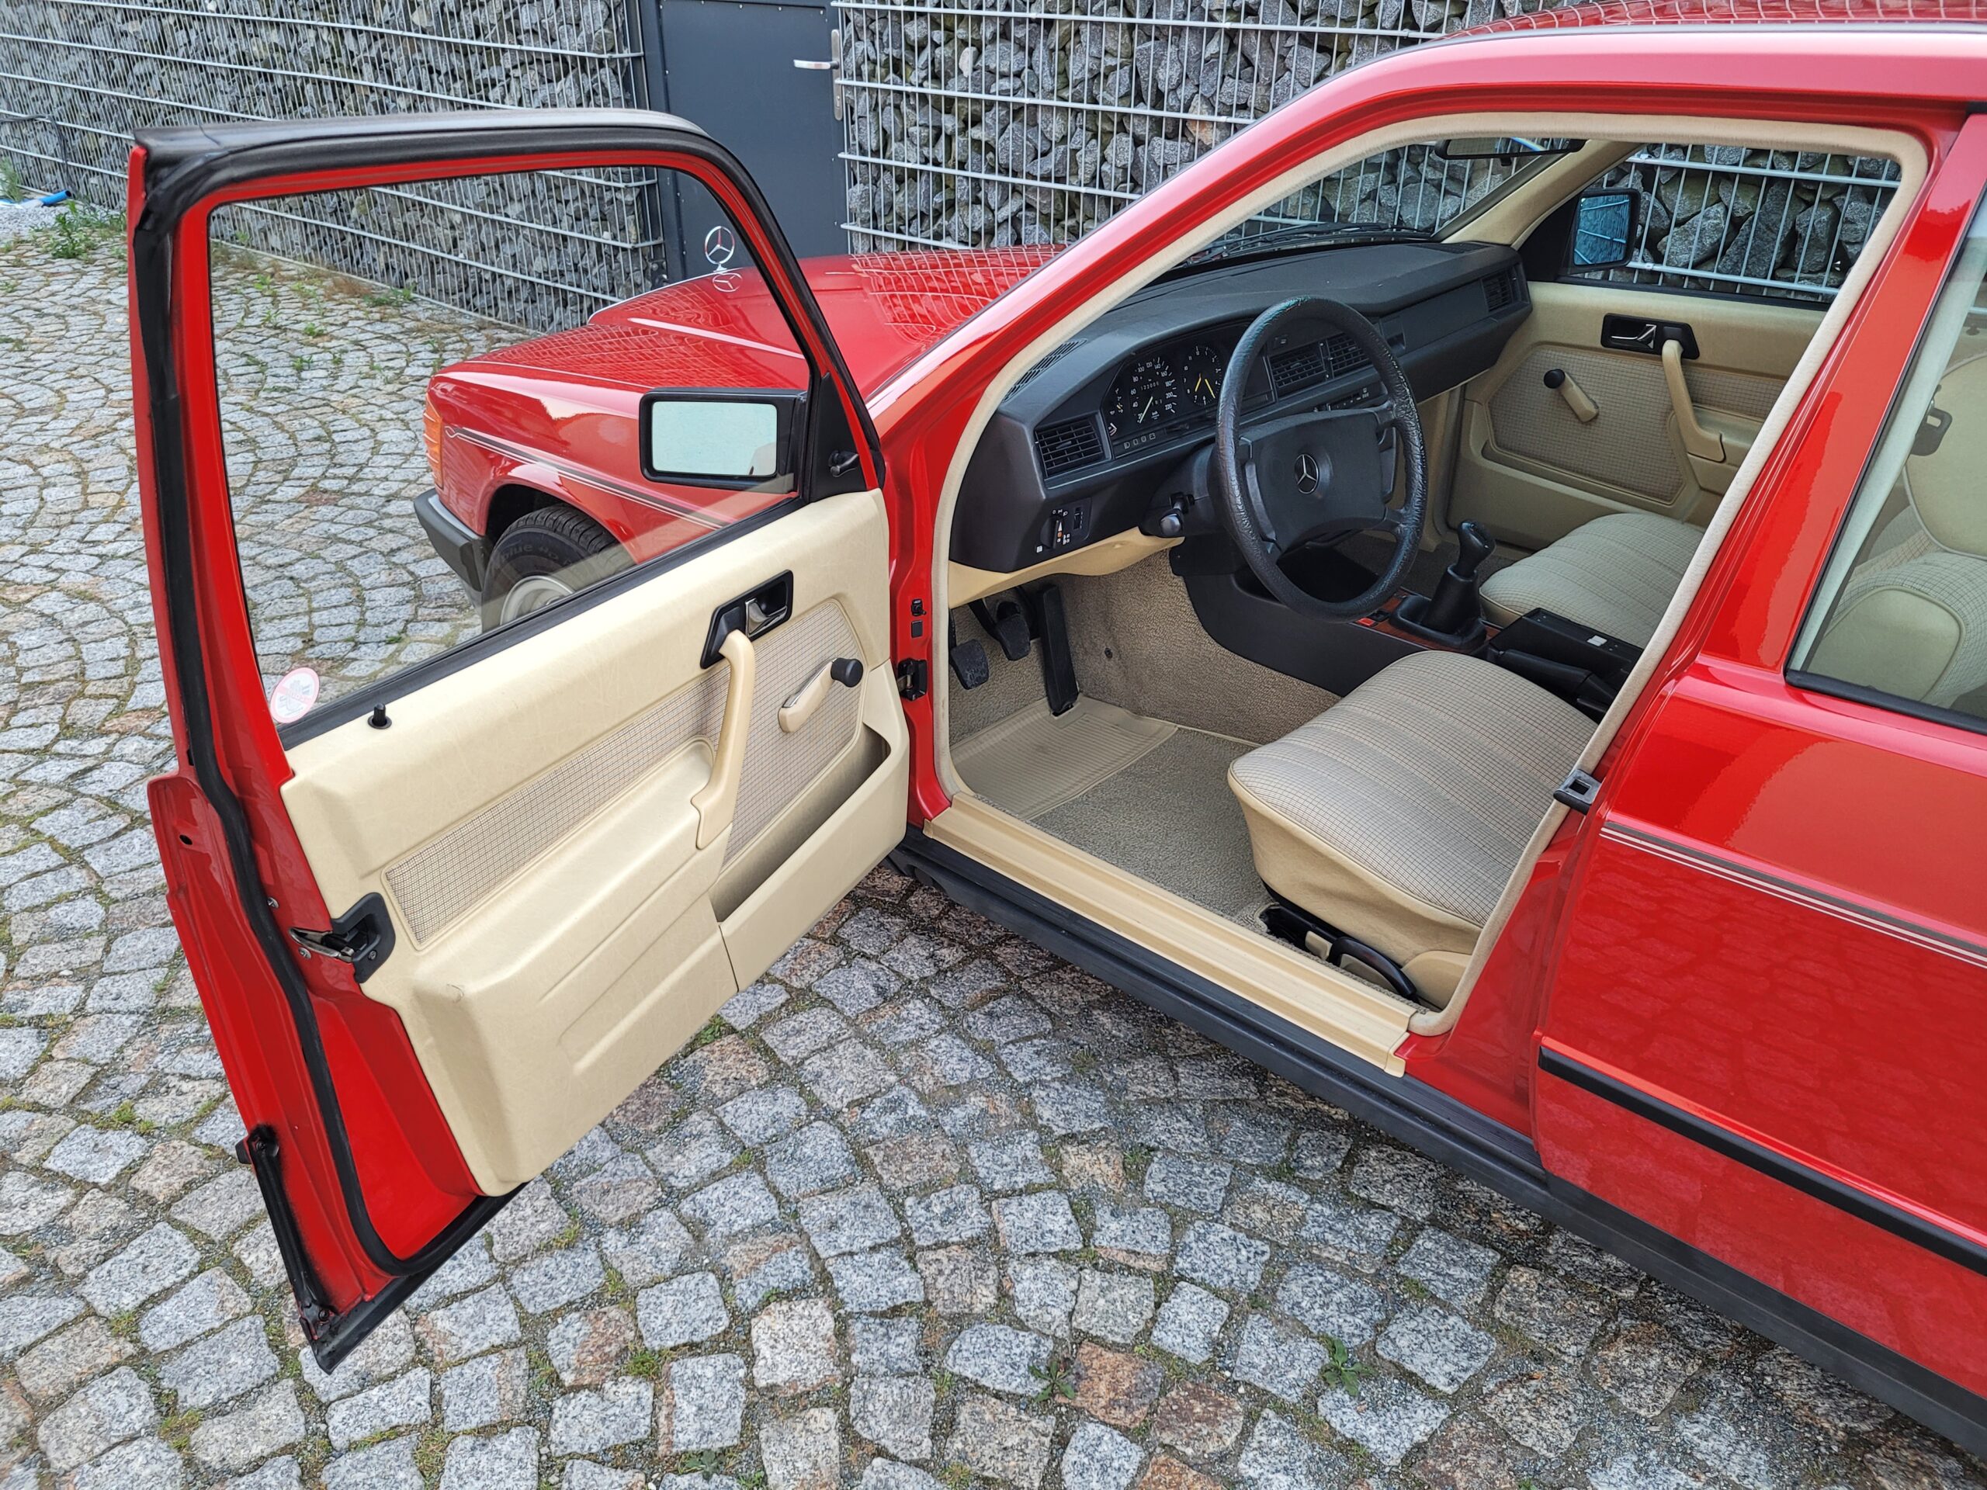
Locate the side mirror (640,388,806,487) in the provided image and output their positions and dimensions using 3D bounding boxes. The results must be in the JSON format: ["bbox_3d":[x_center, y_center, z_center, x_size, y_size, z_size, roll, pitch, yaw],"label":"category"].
[{"bbox_3d":[-0.312,-0.378,1.805,0.192,0.107,0.080,7,28,13],"label":"side mirror"}]

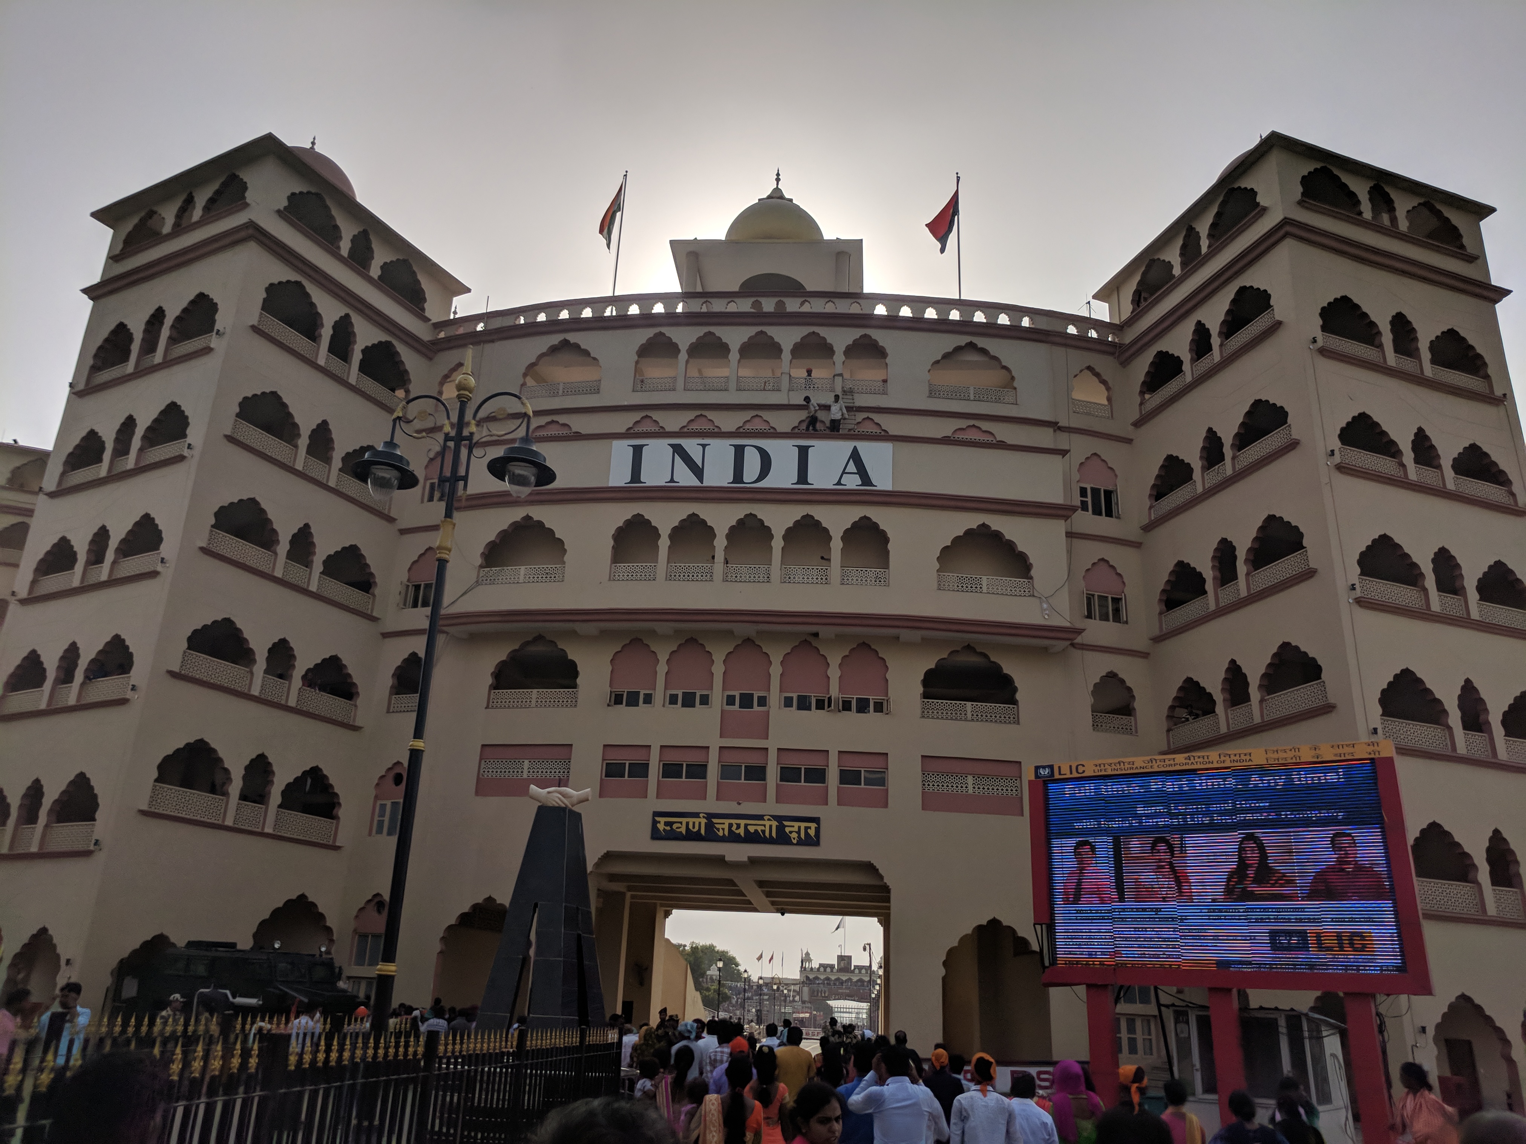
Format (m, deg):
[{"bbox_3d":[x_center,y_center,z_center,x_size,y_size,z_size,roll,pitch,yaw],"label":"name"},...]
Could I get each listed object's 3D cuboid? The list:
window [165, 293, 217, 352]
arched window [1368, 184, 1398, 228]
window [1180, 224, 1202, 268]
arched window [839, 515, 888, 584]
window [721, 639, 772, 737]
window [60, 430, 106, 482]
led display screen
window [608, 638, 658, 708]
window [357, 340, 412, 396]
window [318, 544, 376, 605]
[{"bbox_3d":[-18.273,-8.068,37.171,2.355,2.150,0.350,-9,-24,27],"label":"window"},{"bbox_3d":[20.076,-11.905,37.417,1.109,1.680,0.350,10,-22,-18],"label":"arched window"},{"bbox_3d":[15.239,-11.476,40.619,0.300,1.600,1.040,9,-22,-17],"label":"window"},{"bbox_3d":[3.001,-0.577,33.912,1.442,2.188,0.300,3,-21,0],"label":"arched window"},{"bbox_3d":[-0.520,3.783,36.953,1.560,3.290,0.250,1,-21,3],"label":"window"},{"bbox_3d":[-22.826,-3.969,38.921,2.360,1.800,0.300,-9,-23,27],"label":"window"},{"bbox_3d":[6.674,4.426,17.083,4.800,2.880,0.250,-11,-25,31],"label":"led display screen"},{"bbox_3d":[-4.182,3.320,37.492,1.610,2.330,0.250,-1,-21,8],"label":"window"},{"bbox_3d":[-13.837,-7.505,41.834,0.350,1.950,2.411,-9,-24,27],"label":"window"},{"bbox_3d":[-13.032,0.060,35.838,0.300,1.894,2.238,-9,-24,28],"label":"window"}]

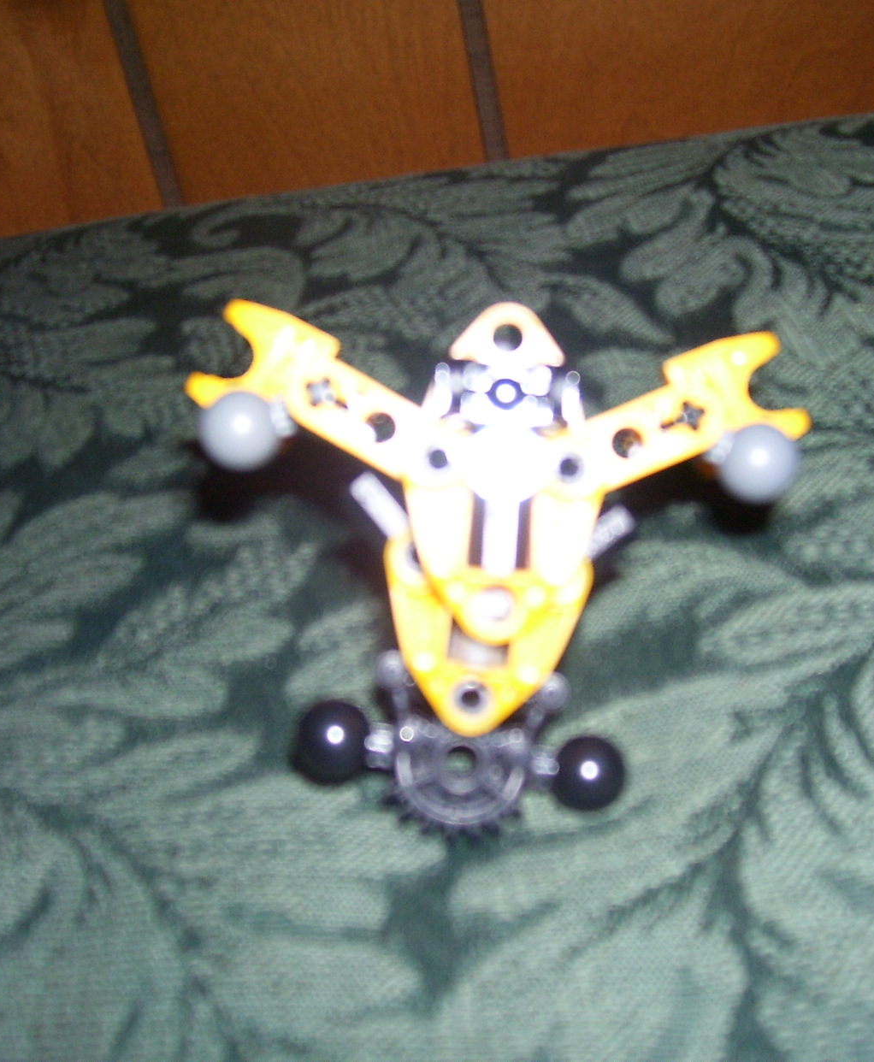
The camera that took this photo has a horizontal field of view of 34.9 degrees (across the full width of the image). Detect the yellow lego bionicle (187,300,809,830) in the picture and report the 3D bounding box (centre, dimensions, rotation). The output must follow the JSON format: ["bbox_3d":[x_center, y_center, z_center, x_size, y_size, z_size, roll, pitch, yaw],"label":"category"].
[{"bbox_3d":[0.005,0.006,0.185,0.077,0.072,0.046,5,7,-1],"label":"yellow lego bionicle"}]

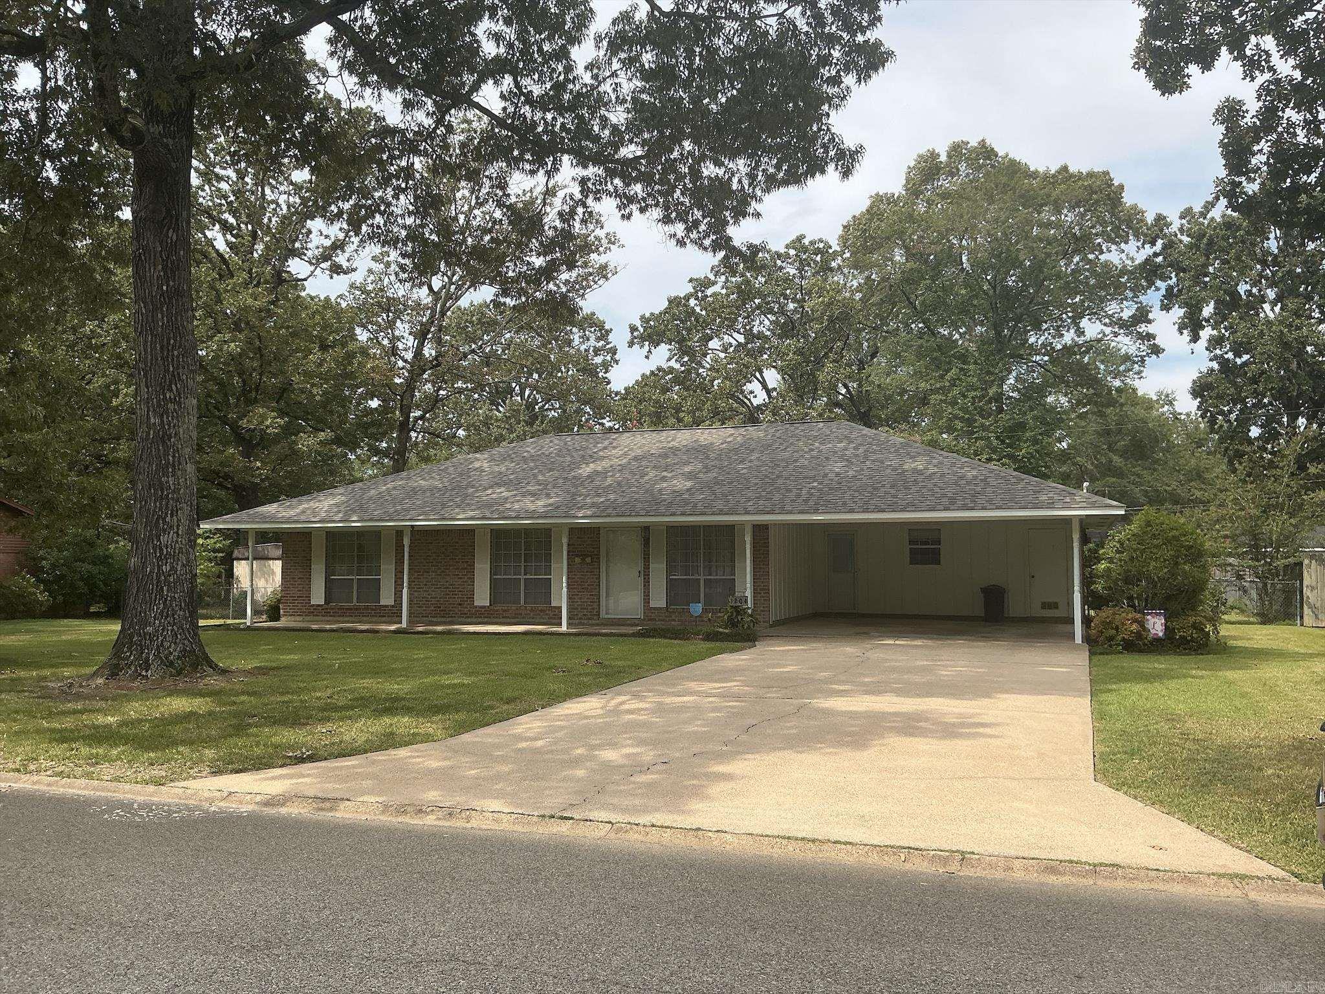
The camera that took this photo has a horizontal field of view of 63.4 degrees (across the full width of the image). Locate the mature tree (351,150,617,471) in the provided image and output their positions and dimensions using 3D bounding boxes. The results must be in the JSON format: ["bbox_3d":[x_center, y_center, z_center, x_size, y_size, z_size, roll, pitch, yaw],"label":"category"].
[{"bbox_3d":[-6.966,-4.698,41.379,10.451,17.820,9.500,0,-4,0],"label":"mature tree"}]

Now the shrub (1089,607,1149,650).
[{"bbox_3d":[8.419,2.453,19.784,1.091,0.833,1.050,0,-4,0],"label":"shrub"}]

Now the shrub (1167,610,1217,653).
[{"bbox_3d":[9.736,2.481,19.681,0.952,0.758,0.950,0,-4,0],"label":"shrub"}]

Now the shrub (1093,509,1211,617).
[{"bbox_3d":[9.883,1.597,21.541,2.402,2.718,2.300,0,-4,0],"label":"shrub"}]

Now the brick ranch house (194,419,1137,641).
[{"bbox_3d":[0.590,0.781,28.407,20.417,5.208,12.436,-1,-4,18],"label":"brick ranch house"}]

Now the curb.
[{"bbox_3d":[-0.913,2.113,6.850,8.966,0.110,0.180,-1,-4,19],"label":"curb"}]

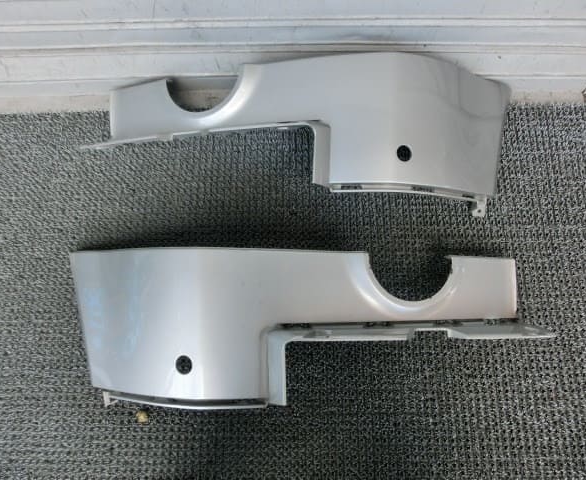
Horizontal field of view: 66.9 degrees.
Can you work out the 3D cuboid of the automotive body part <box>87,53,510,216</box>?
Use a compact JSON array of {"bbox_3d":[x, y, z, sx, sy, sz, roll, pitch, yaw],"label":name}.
[{"bbox_3d":[0.009,-0.199,0.817,0.869,0.146,0.270,0,72,2],"label":"automotive body part"}]

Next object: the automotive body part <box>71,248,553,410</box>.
[{"bbox_3d":[0.020,0.141,0.729,0.869,0.146,0.270,1,72,0],"label":"automotive body part"}]

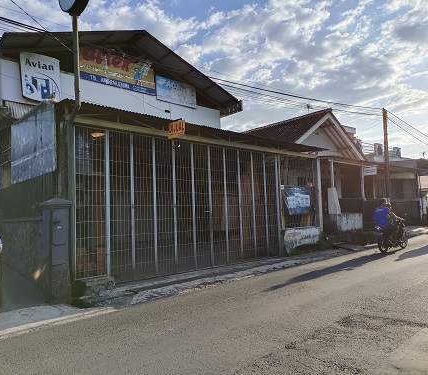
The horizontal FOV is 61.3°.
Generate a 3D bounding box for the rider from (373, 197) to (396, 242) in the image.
[{"bbox_3d":[5.090,0.944,10.730,0.660,1.250,0.500,2,-6,-39],"label":"rider"}]

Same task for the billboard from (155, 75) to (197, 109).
[{"bbox_3d":[-1.453,-3.800,14.515,2.016,0.924,0.080,2,-6,-43],"label":"billboard"}]

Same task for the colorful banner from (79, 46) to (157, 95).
[{"bbox_3d":[-3.345,-4.051,12.759,2.990,1.092,0.080,2,-6,-43],"label":"colorful banner"}]

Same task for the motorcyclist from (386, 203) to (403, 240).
[{"bbox_3d":[5.466,1.032,11.024,0.720,1.150,0.520,2,-6,-39],"label":"motorcyclist"}]

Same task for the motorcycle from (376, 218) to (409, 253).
[{"bbox_3d":[5.385,1.371,10.921,1.930,1.080,0.700,2,-6,-39],"label":"motorcycle"}]

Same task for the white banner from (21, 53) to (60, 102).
[{"bbox_3d":[-5.200,-3.289,10.852,1.098,1.422,0.180,2,-6,-43],"label":"white banner"}]

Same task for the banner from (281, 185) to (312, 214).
[{"bbox_3d":[2.818,0.427,12.103,1.899,0.977,0.060,2,-6,-43],"label":"banner"}]

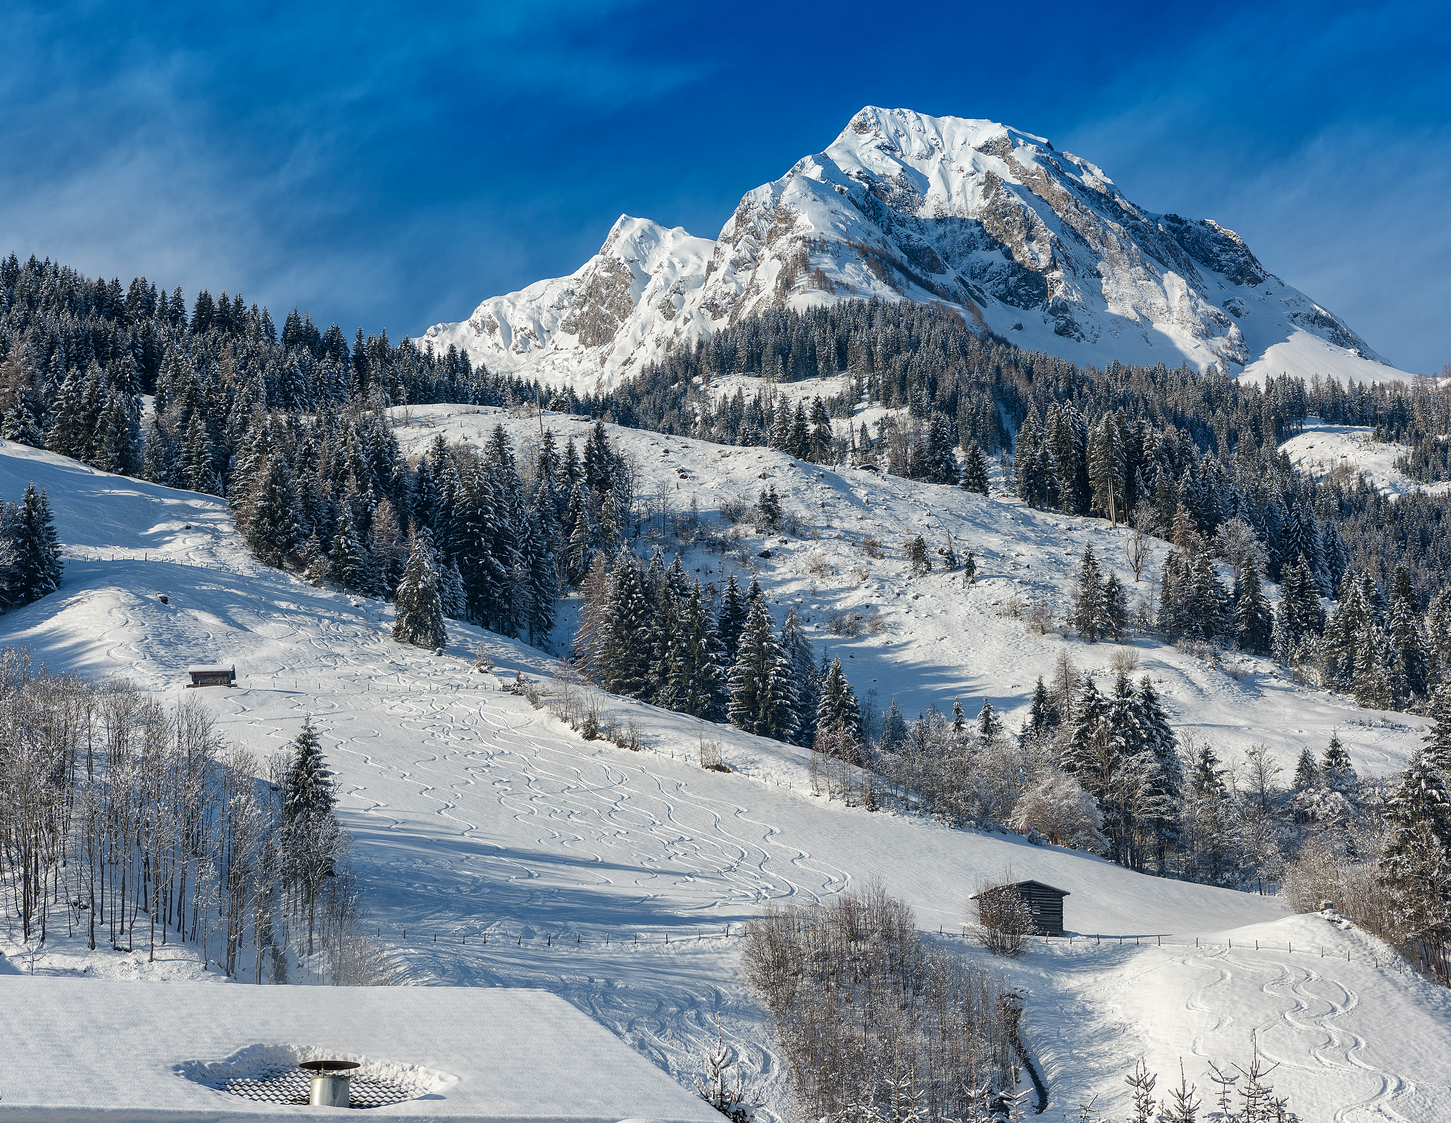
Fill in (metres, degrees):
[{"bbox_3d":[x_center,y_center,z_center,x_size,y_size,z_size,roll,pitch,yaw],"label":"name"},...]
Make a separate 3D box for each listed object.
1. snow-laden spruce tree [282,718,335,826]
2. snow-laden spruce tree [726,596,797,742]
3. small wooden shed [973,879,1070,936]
[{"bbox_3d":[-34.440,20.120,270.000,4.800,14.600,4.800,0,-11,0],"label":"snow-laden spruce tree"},{"bbox_3d":[4.470,13.340,405.000,8.400,17.900,8.400,0,-11,0],"label":"snow-laden spruce tree"},{"bbox_3d":[22.950,26.990,255.000,6.200,4.400,6.300,2,-11,-12],"label":"small wooden shed"}]

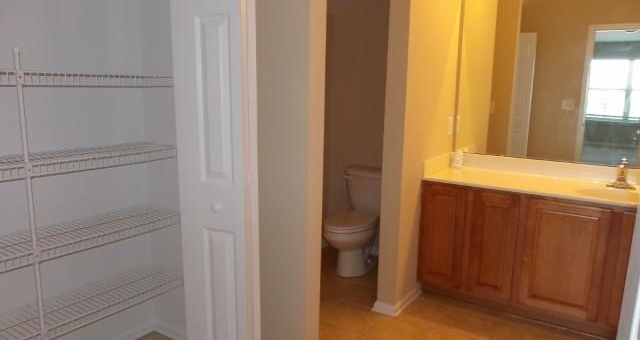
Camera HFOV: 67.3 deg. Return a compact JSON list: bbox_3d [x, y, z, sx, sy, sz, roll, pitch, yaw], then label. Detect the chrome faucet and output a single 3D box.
[{"bbox_3d":[1.773,0.019,2.813,0.152,0.177,0.131,8,12,33],"label":"chrome faucet"}]

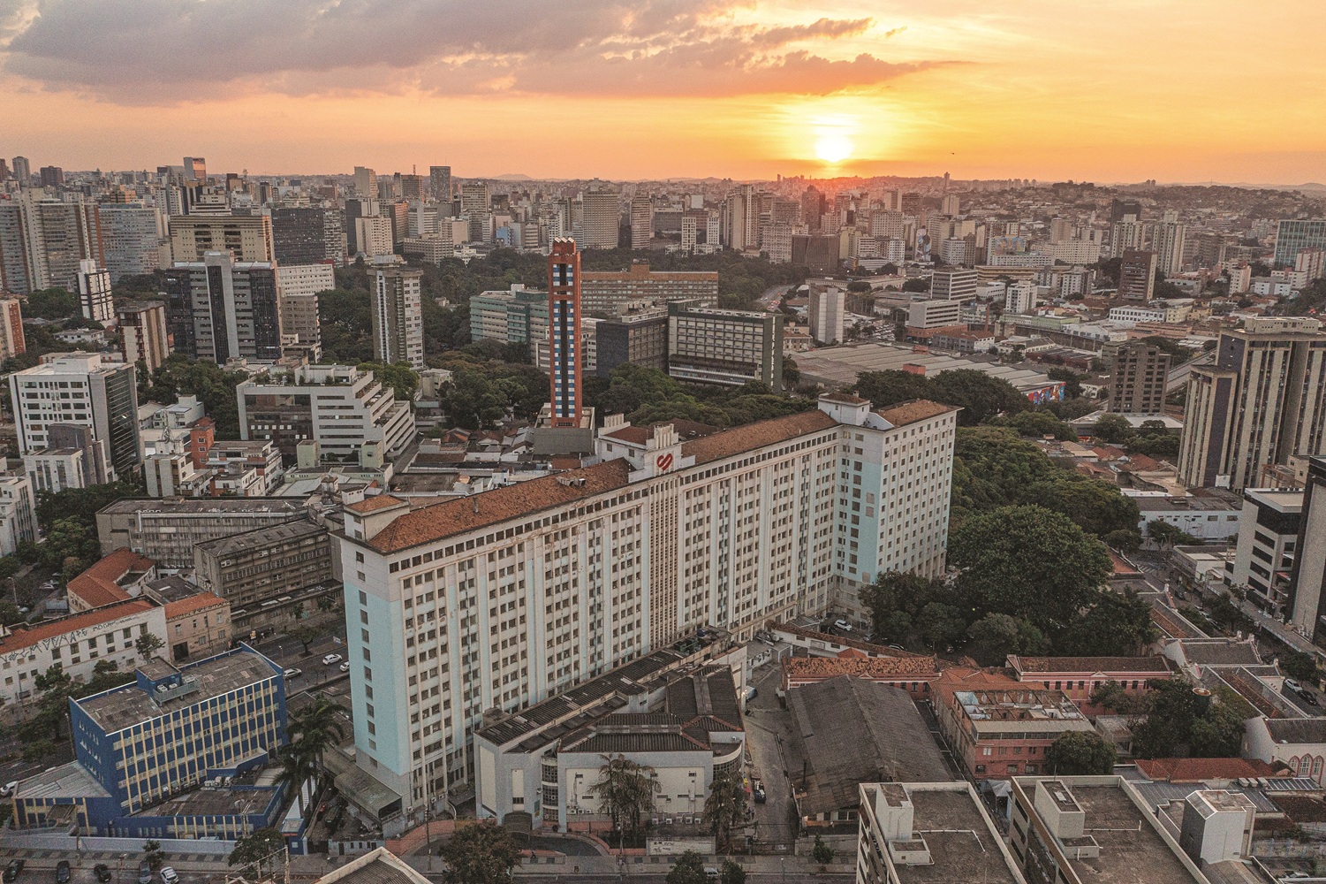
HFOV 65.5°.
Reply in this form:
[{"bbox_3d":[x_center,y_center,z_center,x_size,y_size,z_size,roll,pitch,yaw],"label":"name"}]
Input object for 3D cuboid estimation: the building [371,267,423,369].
[{"bbox_3d":[-117.919,-53.704,464.002,21.500,49.200,11.500,10,17,36],"label":"building"}]

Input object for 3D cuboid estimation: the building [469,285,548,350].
[{"bbox_3d":[-78.540,-65.540,572.320,71.000,36.810,18.000,14,19,43],"label":"building"}]

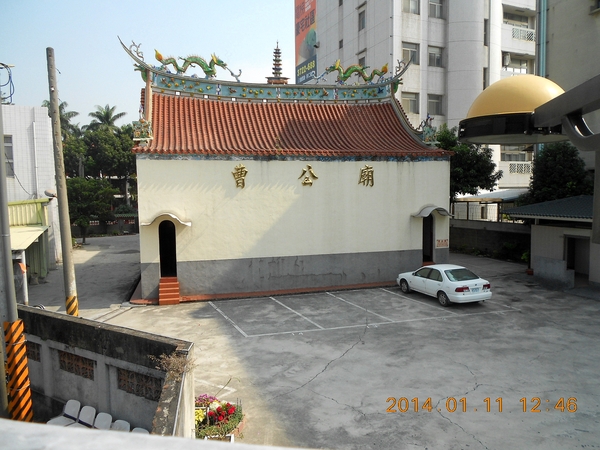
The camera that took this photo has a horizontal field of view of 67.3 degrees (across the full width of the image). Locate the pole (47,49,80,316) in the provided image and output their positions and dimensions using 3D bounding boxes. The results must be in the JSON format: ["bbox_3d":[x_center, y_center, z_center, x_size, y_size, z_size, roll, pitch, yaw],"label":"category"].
[{"bbox_3d":[-6.165,-0.396,11.769,0.300,8.200,0.300,-2,5,0],"label":"pole"}]

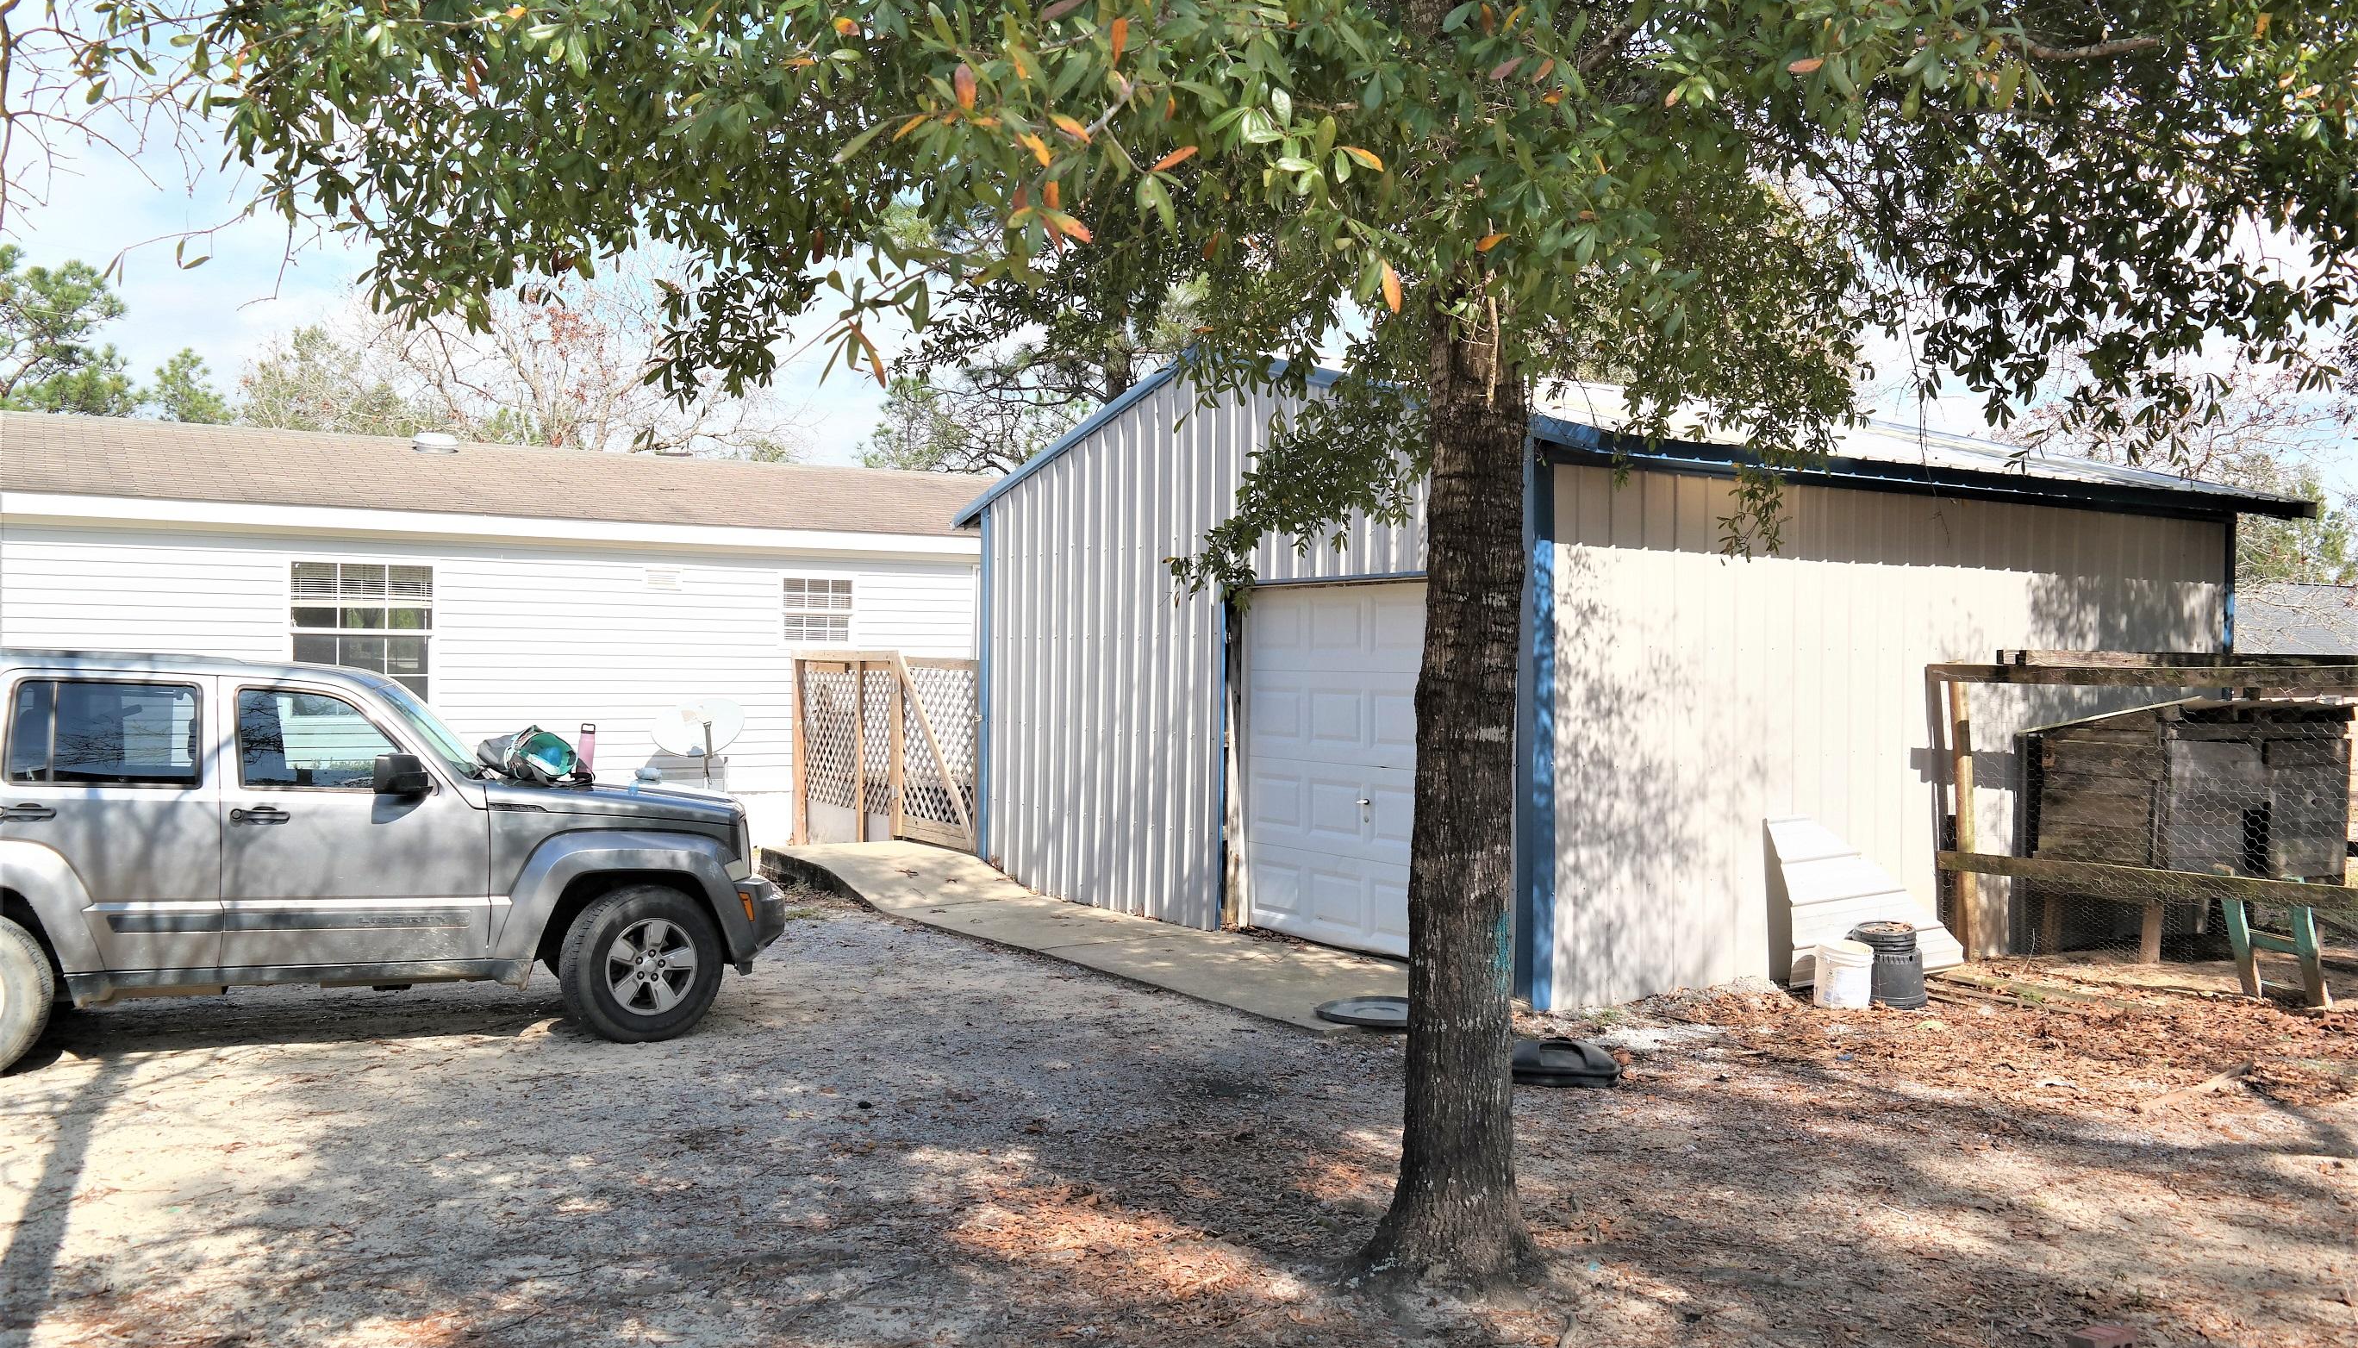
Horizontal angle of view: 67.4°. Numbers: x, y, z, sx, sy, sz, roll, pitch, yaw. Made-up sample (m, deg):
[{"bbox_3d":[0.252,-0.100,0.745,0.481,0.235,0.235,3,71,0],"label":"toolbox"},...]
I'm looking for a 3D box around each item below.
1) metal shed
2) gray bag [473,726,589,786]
[{"bbox_3d":[2.742,-0.231,12.507,6.310,3.586,6.860,0,0,-32],"label":"metal shed"},{"bbox_3d":[-3.230,0.405,8.820,0.450,0.290,0.380,1,0,40],"label":"gray bag"}]

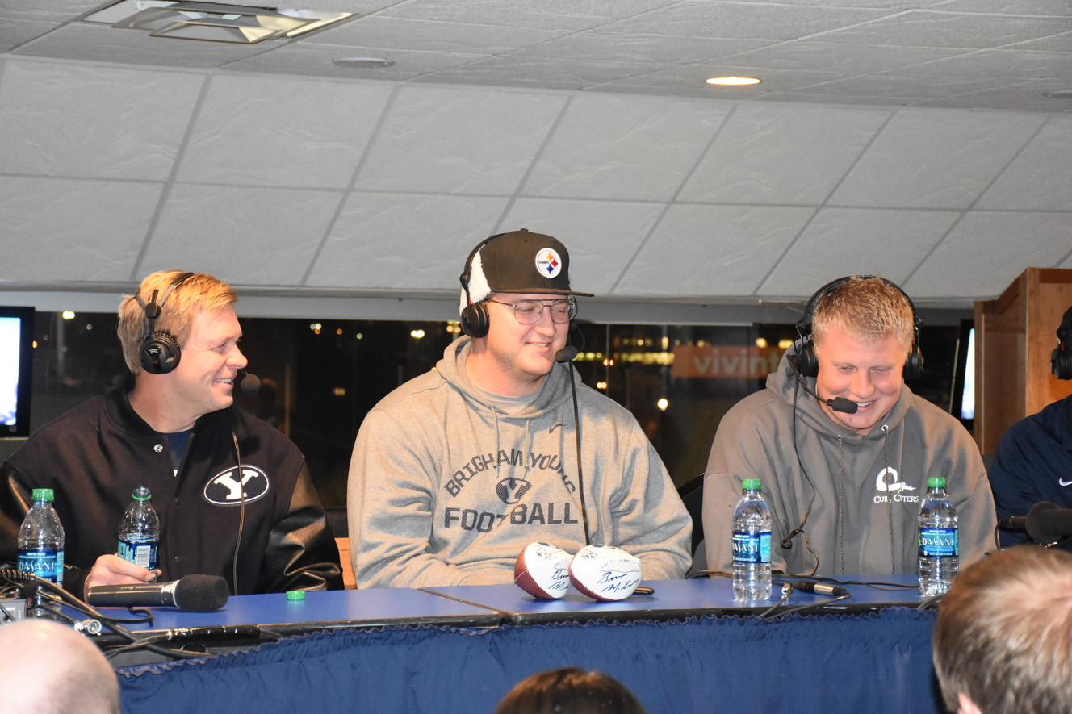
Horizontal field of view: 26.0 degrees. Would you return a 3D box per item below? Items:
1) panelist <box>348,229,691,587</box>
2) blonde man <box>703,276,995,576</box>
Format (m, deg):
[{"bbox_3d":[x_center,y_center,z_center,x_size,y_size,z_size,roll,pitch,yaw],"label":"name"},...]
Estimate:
[{"bbox_3d":[-0.030,0.456,4.240,0.640,1.390,0.760,0,-1,-2],"label":"panelist"},{"bbox_3d":[0.605,0.500,4.310,0.550,1.310,0.760,0,-1,-7],"label":"blonde man"}]

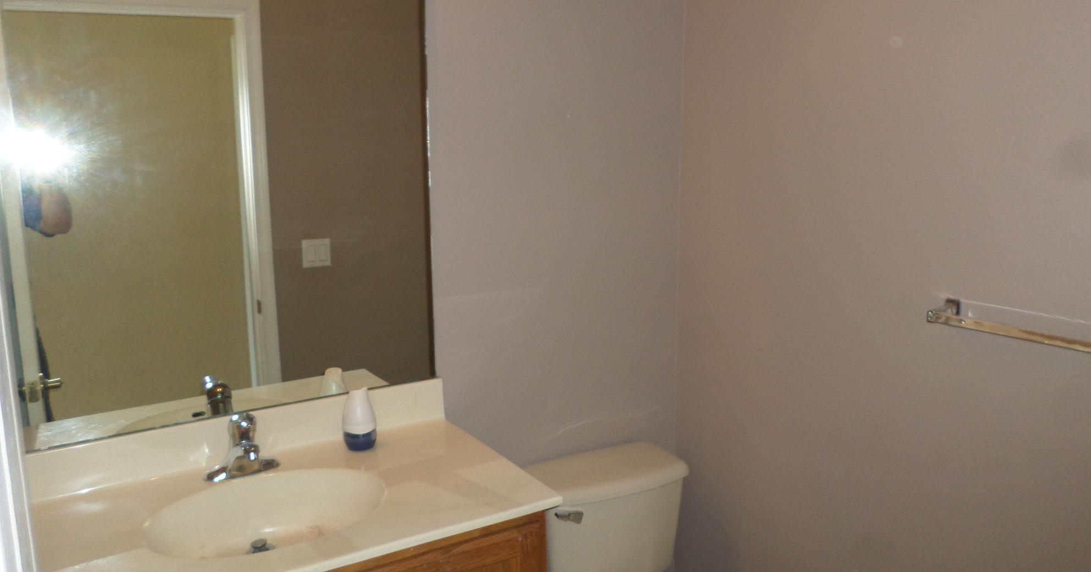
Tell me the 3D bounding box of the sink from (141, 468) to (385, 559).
[{"bbox_3d":[-0.521,0.484,1.508,0.439,0.130,0.350,-7,12,-31],"label":"sink"}]

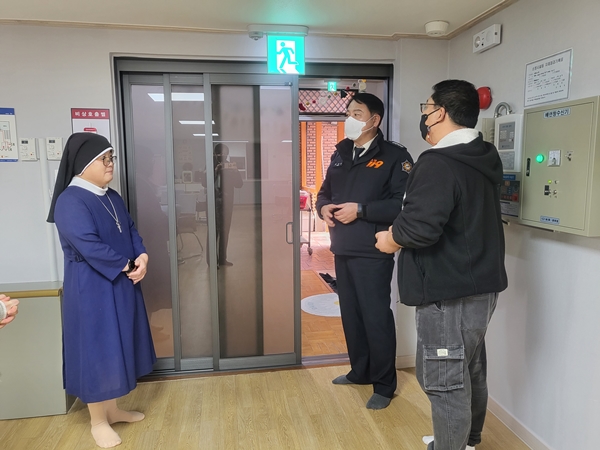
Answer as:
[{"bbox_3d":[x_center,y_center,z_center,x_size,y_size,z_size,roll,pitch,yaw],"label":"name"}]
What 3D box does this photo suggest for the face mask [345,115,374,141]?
[{"bbox_3d":[0.321,-0.541,2.515,0.120,0.140,0.140,-5,9,-31],"label":"face mask"}]

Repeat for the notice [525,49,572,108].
[{"bbox_3d":[1.130,-0.663,2.073,0.008,0.210,0.300,-2,8,-9],"label":"notice"}]

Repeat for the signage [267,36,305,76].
[{"bbox_3d":[-0.080,-1.035,2.746,0.230,0.235,0.025,-2,8,-9],"label":"signage"}]

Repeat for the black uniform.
[{"bbox_3d":[0.384,0.238,2.699,0.570,1.600,0.420,6,10,42],"label":"black uniform"}]

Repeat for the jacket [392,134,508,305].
[{"bbox_3d":[0.694,-0.035,2.078,0.460,0.700,0.560,7,10,43],"label":"jacket"}]

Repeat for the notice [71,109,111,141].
[{"bbox_3d":[-1.243,-0.543,2.700,0.215,0.295,0.008,-2,8,-9],"label":"notice"}]

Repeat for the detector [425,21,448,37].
[{"bbox_3d":[0.827,-1.174,2.715,0.138,0.055,0.138,-2,8,-9],"label":"detector"}]

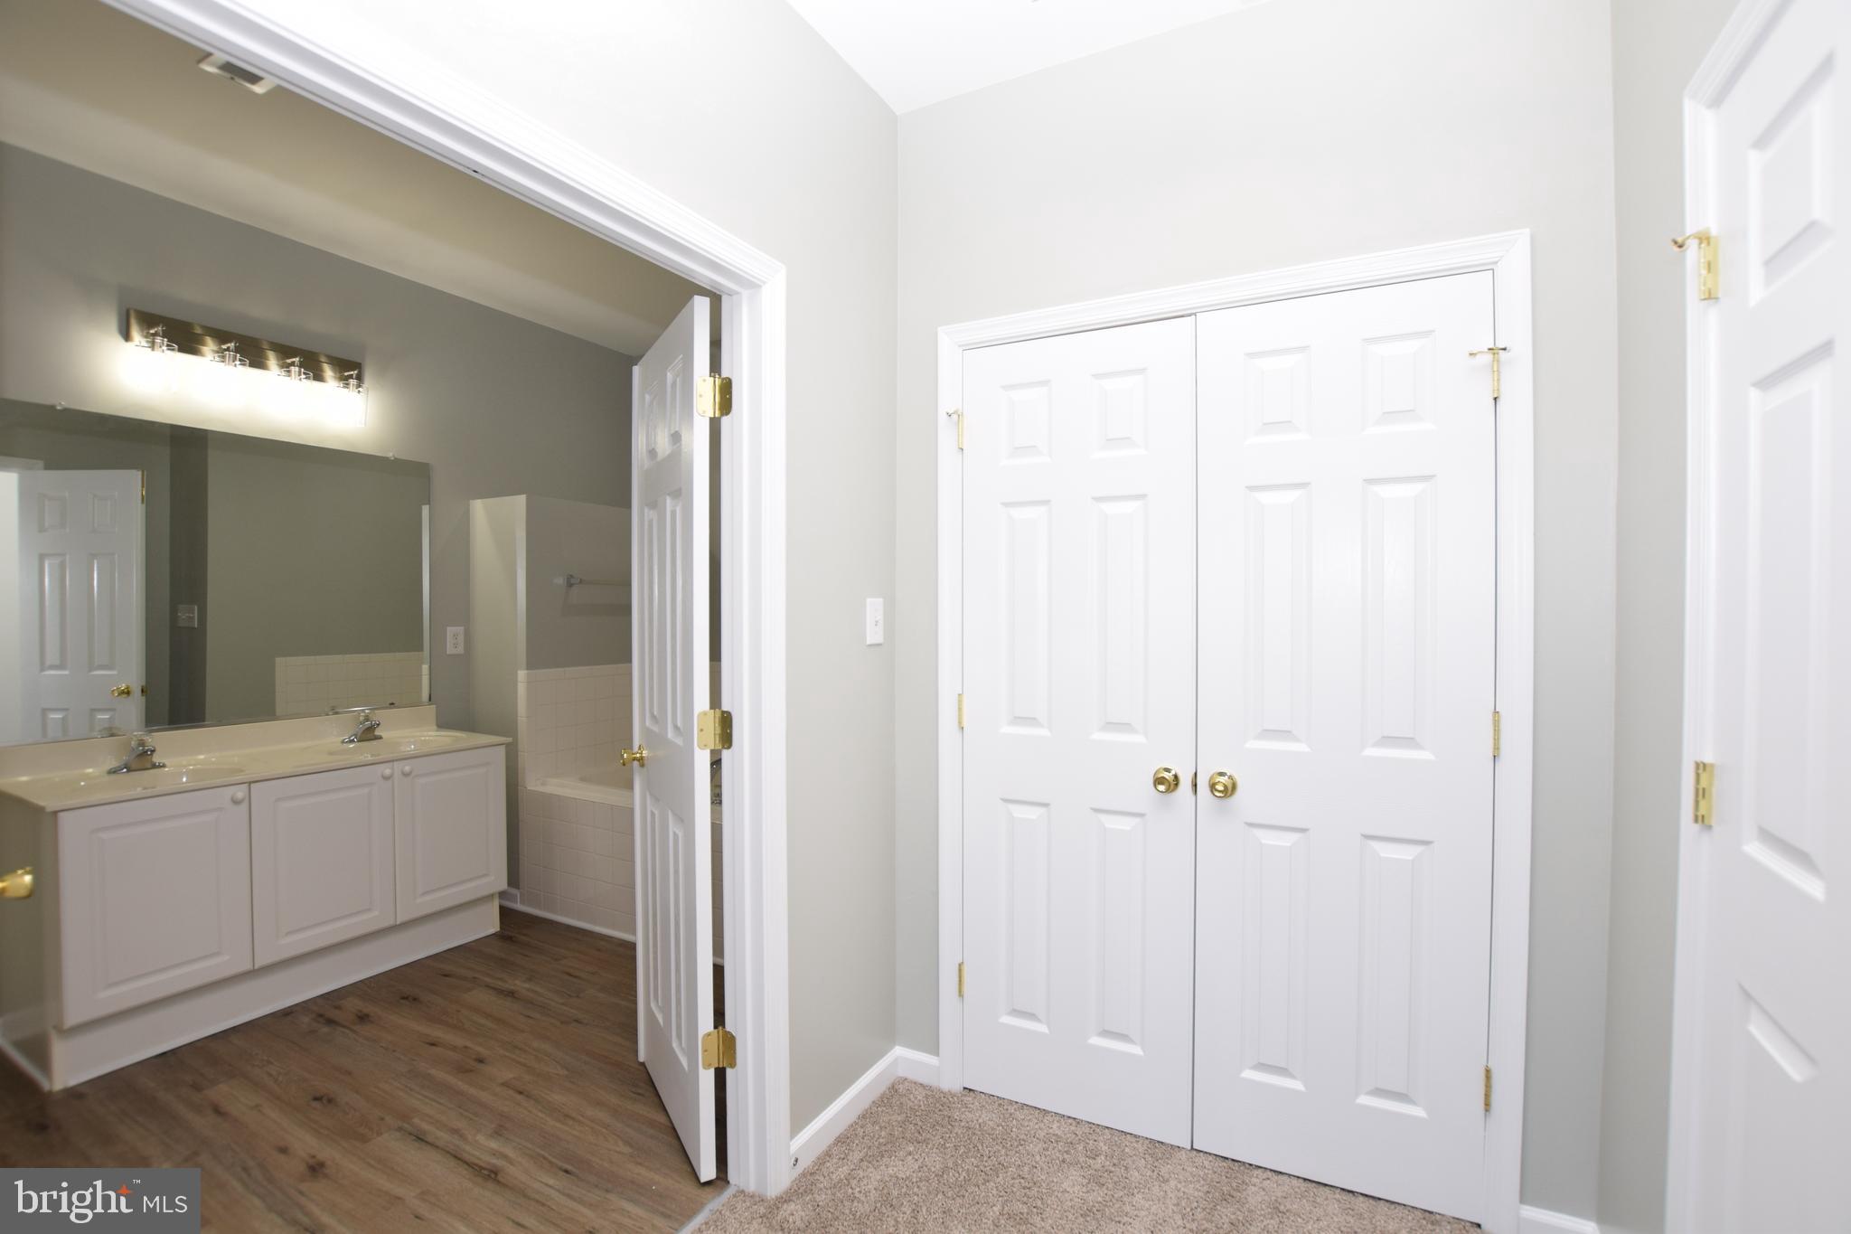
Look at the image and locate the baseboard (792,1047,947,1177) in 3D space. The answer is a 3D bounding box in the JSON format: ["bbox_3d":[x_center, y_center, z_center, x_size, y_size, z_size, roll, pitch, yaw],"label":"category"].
[{"bbox_3d":[-0.144,1.285,1.992,0.132,0.088,0.461,0,1,31],"label":"baseboard"}]

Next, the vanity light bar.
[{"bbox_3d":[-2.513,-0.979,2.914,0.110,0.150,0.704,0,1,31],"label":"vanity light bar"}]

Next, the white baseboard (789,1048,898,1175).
[{"bbox_3d":[-0.195,1.285,2.022,0.015,0.088,0.461,0,1,31],"label":"white baseboard"}]

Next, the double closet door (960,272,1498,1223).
[{"bbox_3d":[0.657,0.286,1.900,1.196,2.039,0.050,0,1,24],"label":"double closet door"}]

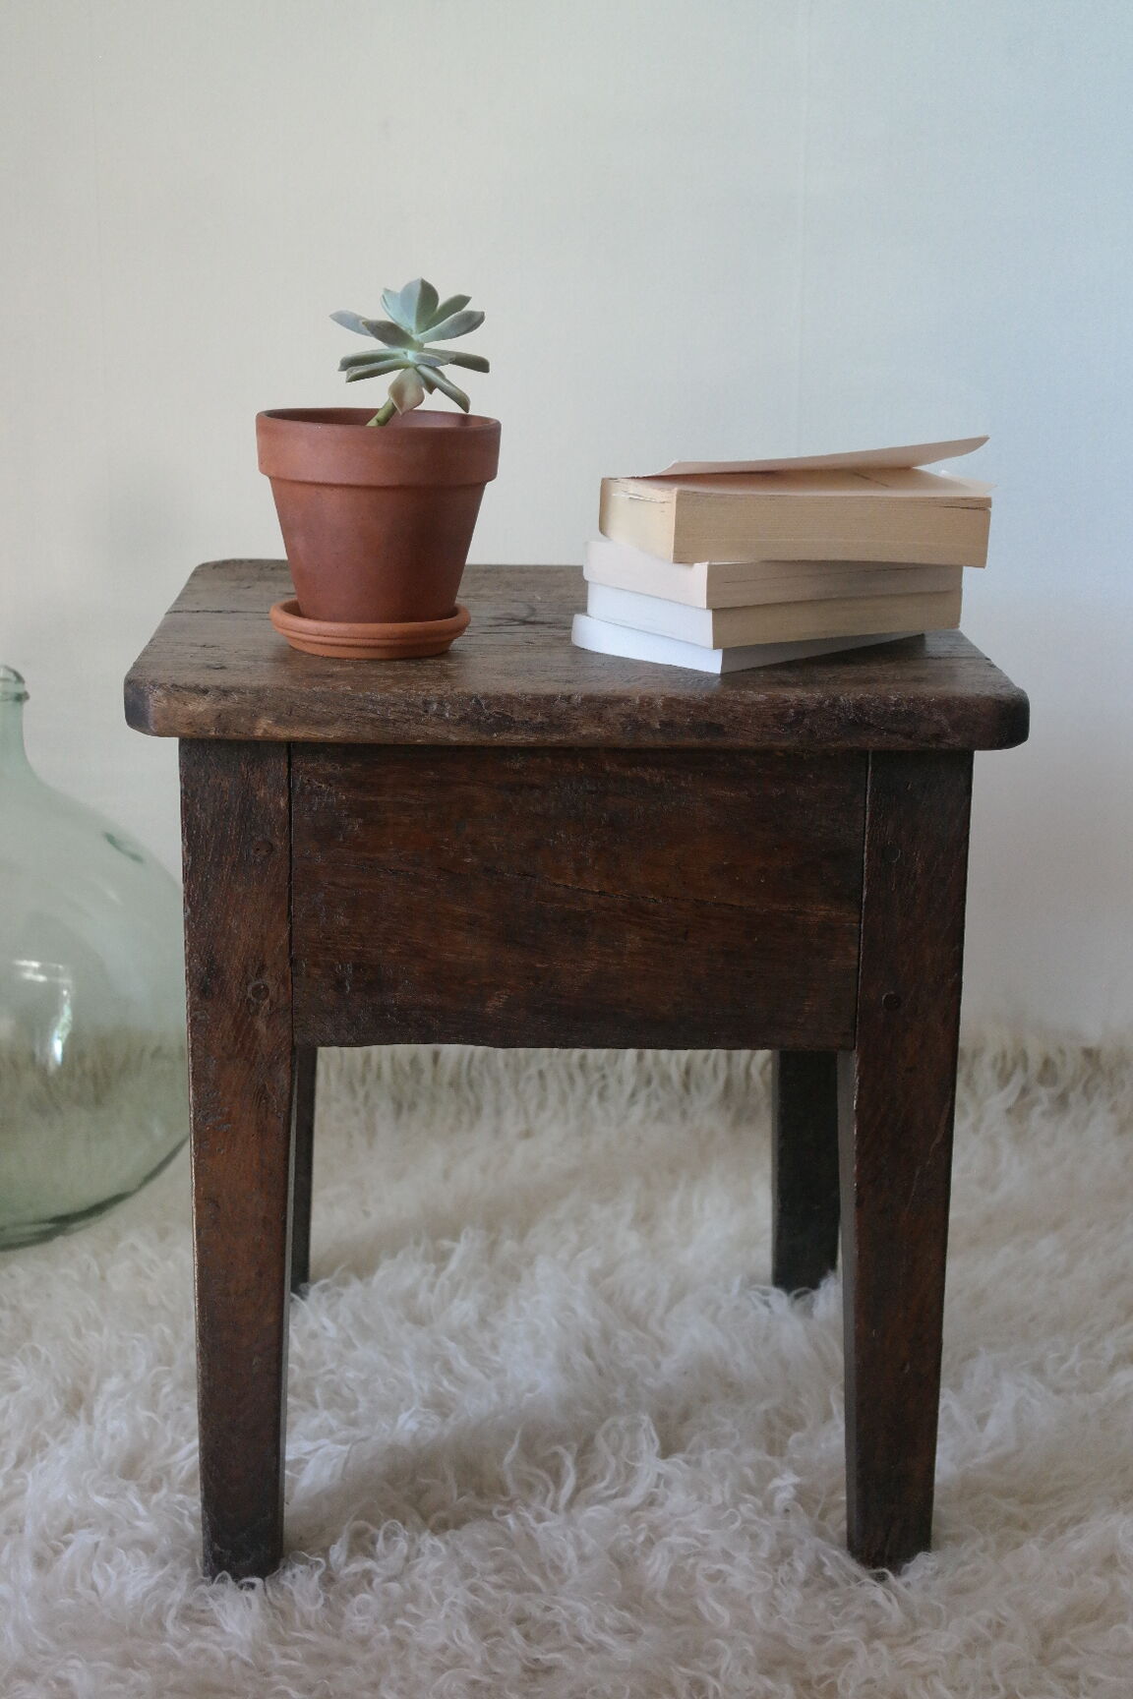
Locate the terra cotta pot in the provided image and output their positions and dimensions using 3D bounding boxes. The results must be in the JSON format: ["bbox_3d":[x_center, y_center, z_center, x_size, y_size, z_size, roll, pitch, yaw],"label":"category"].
[{"bbox_3d":[-0.109,-0.187,1.457,0.140,0.128,0.140,1,15,0],"label":"terra cotta pot"}]

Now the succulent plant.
[{"bbox_3d":[-0.090,-0.284,1.450,0.089,0.092,0.088,1,15,0],"label":"succulent plant"}]

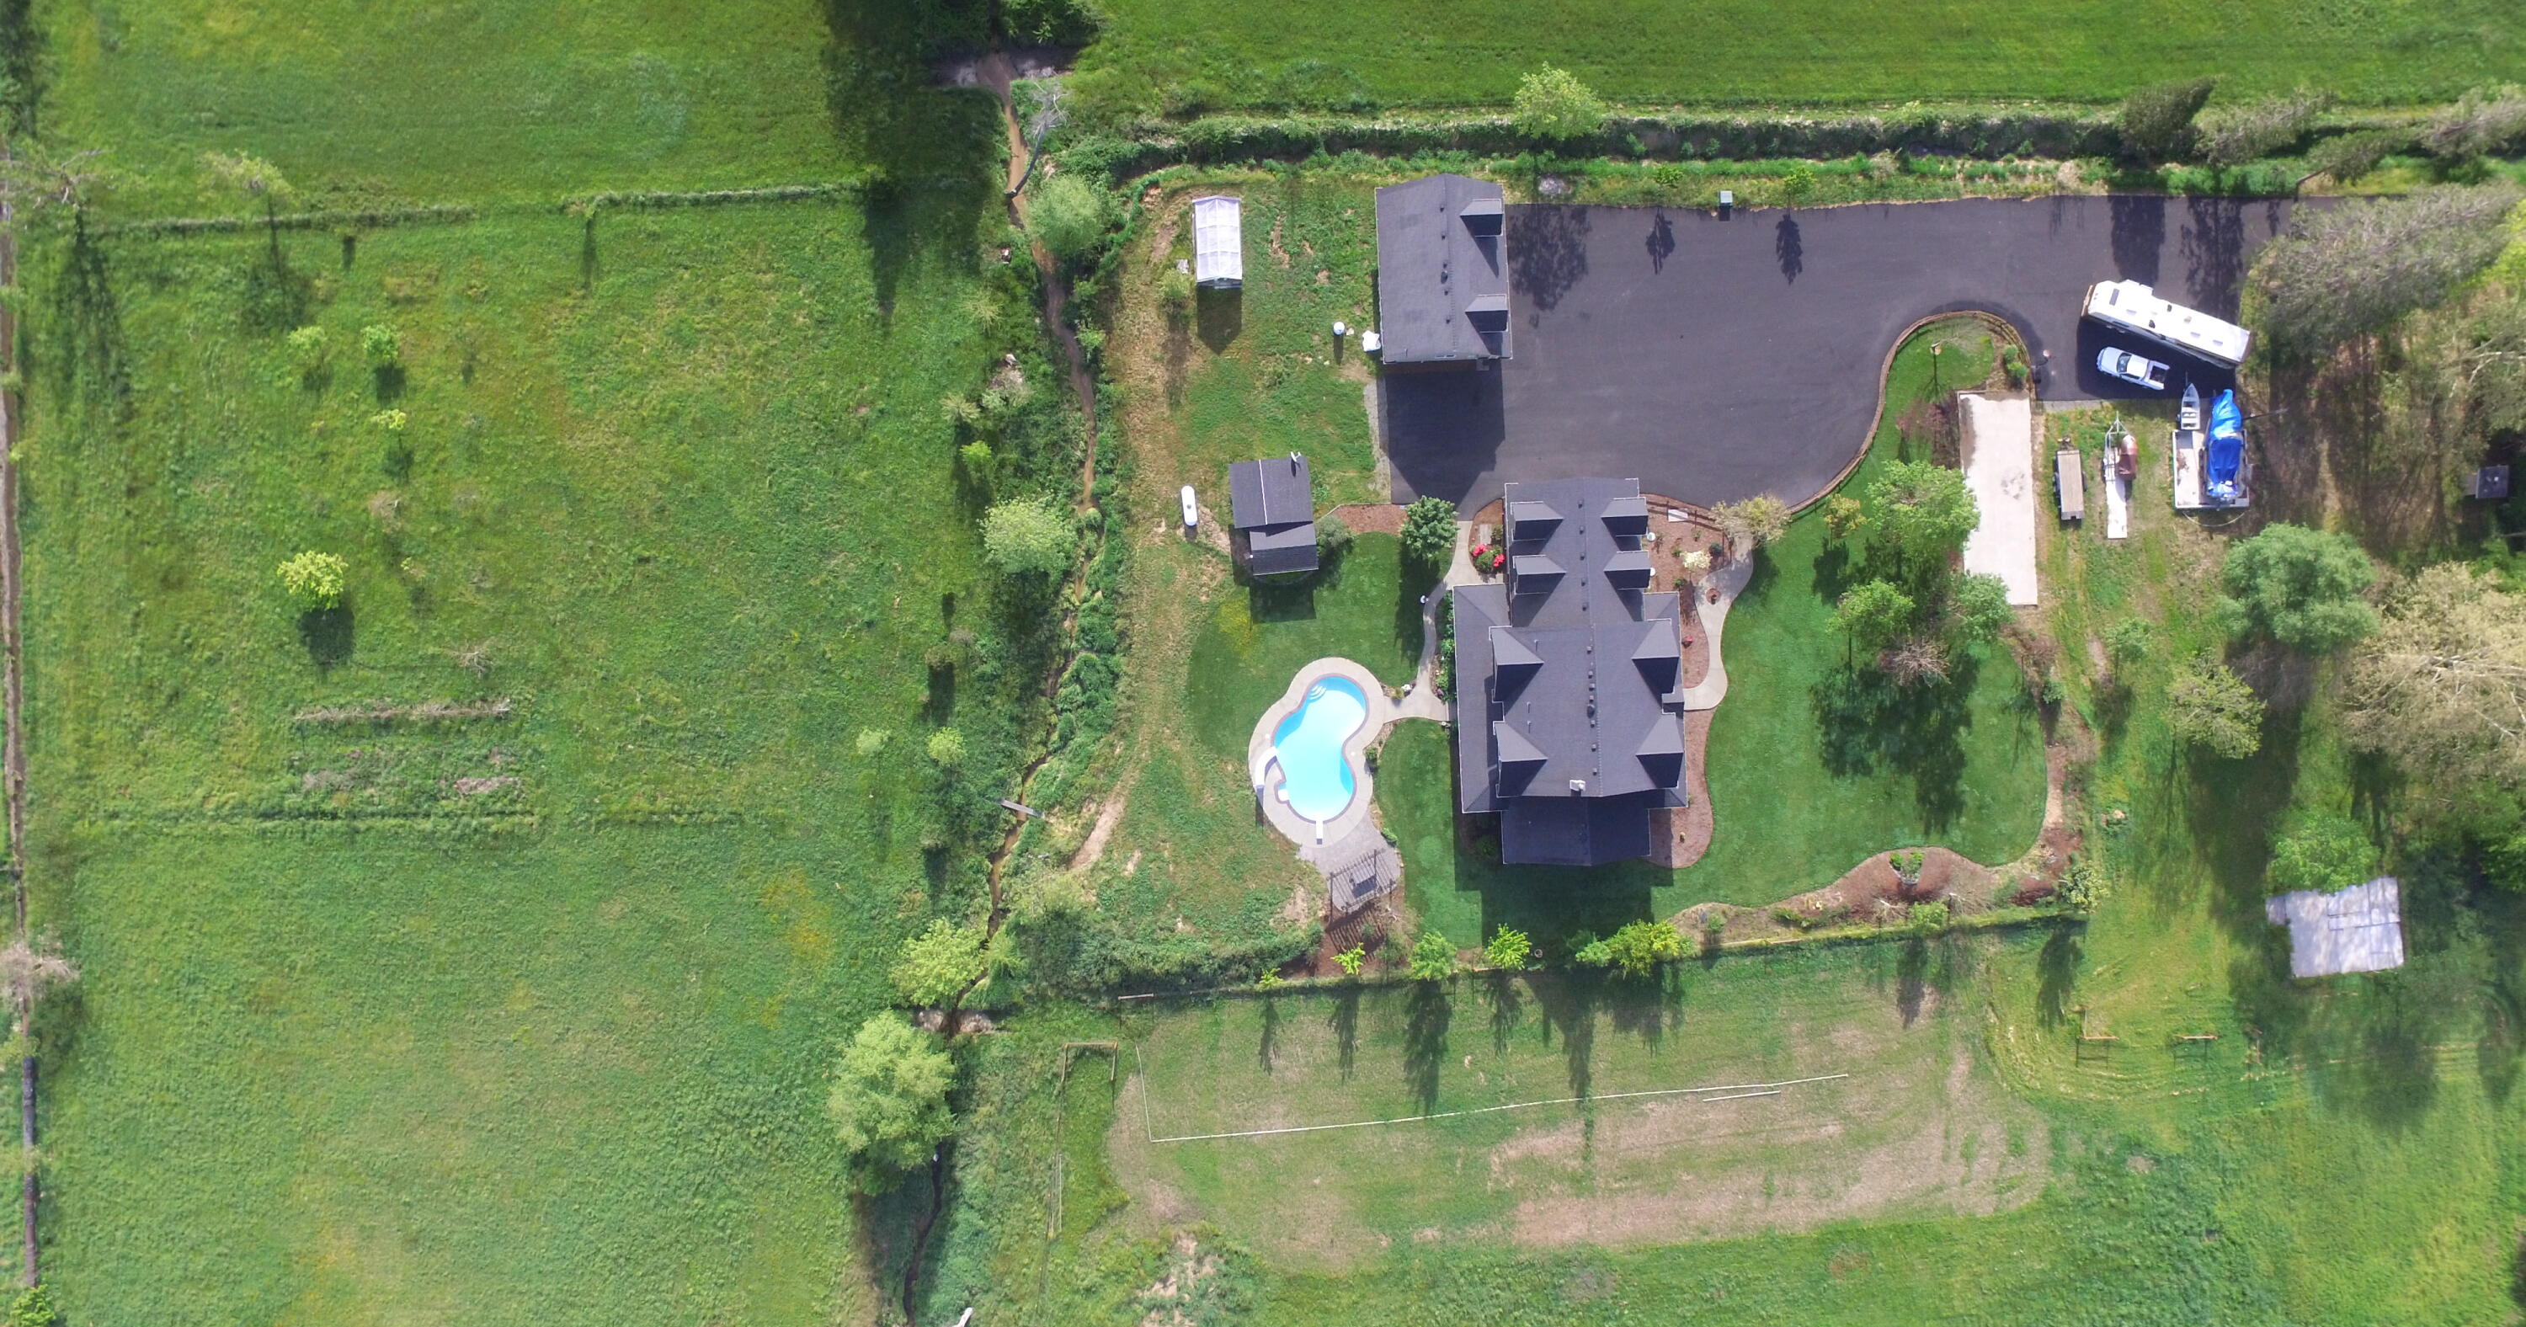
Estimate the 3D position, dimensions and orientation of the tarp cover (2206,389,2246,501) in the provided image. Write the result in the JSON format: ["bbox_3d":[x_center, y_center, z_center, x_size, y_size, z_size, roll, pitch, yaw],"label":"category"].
[{"bbox_3d":[76.460,-17.510,116.100,2.500,2.200,8.300,1,90,0],"label":"tarp cover"}]

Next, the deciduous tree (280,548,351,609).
[{"bbox_3d":[-76.642,-6.793,118.200,4.800,3.600,4.600,0,90,0],"label":"deciduous tree"}]

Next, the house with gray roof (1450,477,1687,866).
[{"bbox_3d":[23.500,0.910,110.230,17.430,11.550,29.380,-3,90,0],"label":"house with gray roof"}]

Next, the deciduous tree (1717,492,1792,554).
[{"bbox_3d":[38.190,-10.940,113.770,4.660,4.360,5.270,0,90,0],"label":"deciduous tree"}]

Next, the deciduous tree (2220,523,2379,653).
[{"bbox_3d":[77.810,-5.720,109.920,8.920,11.950,9.120,0,90,0],"label":"deciduous tree"}]

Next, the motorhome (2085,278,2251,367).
[{"bbox_3d":[72.505,-27.313,118.350,12.600,3.300,2.750,18,90,0],"label":"motorhome"}]

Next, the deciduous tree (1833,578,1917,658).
[{"bbox_3d":[47.450,-3.460,113.750,5.600,7.500,5.500,0,90,0],"label":"deciduous tree"}]

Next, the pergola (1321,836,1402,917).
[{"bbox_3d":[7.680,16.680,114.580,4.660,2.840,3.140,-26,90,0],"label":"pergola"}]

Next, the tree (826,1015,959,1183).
[{"bbox_3d":[-28.940,34.216,114.750,9.300,10.500,11.200,0,90,0],"label":"tree"}]

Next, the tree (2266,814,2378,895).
[{"bbox_3d":[82.580,14.910,114.250,6.900,6.500,6.100,0,90,0],"label":"tree"}]

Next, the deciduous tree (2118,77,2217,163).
[{"bbox_3d":[70.120,-42.040,112.850,4.800,9.300,4.800,0,90,0],"label":"deciduous tree"}]

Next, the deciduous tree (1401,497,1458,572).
[{"bbox_3d":[13.222,-10.293,117.100,4.500,5.800,5.000,0,90,0],"label":"deciduous tree"}]

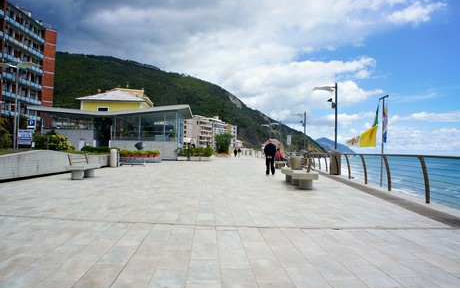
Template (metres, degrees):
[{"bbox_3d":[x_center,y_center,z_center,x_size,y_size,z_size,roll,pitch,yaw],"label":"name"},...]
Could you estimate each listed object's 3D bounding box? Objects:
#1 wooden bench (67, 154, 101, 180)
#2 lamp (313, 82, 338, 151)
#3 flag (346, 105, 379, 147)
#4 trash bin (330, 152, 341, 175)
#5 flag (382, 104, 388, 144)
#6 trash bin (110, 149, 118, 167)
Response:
[{"bbox_3d":[-5.220,0.798,12.400,0.580,0.860,1.900,1,-1,-1],"label":"wooden bench"},{"bbox_3d":[4.980,-1.072,18.100,1.280,4.200,0.350,1,-1,5],"label":"lamp"},{"bbox_3d":[4.654,-0.637,12.200,1.200,1.520,0.300,1,-1,6],"label":"flag"},{"bbox_3d":[5.560,1.043,18.100,0.450,1.130,0.480,1,-1,6],"label":"trash bin"},{"bbox_3d":[5.201,-0.701,11.500,0.150,1.400,0.400,1,-1,0],"label":"flag"},{"bbox_3d":[-6.685,0.827,19.950,0.380,1.050,0.380,1,-1,0],"label":"trash bin"}]

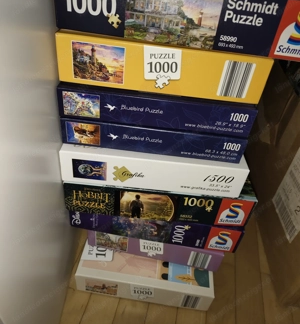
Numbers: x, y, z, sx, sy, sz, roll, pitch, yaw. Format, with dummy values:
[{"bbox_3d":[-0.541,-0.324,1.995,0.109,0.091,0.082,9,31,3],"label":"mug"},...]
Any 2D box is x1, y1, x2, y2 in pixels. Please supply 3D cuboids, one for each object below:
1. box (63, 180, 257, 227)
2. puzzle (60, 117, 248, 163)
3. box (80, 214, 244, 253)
[{"bbox_3d":[0.021,-0.051,0.546,0.271,0.057,0.368,6,39,-2],"label":"box"},{"bbox_3d":[0.014,-0.131,0.481,0.232,0.039,0.333,6,39,-1],"label":"puzzle"},{"bbox_3d":[0.028,-0.007,0.584,0.272,0.057,0.368,8,39,2],"label":"box"}]

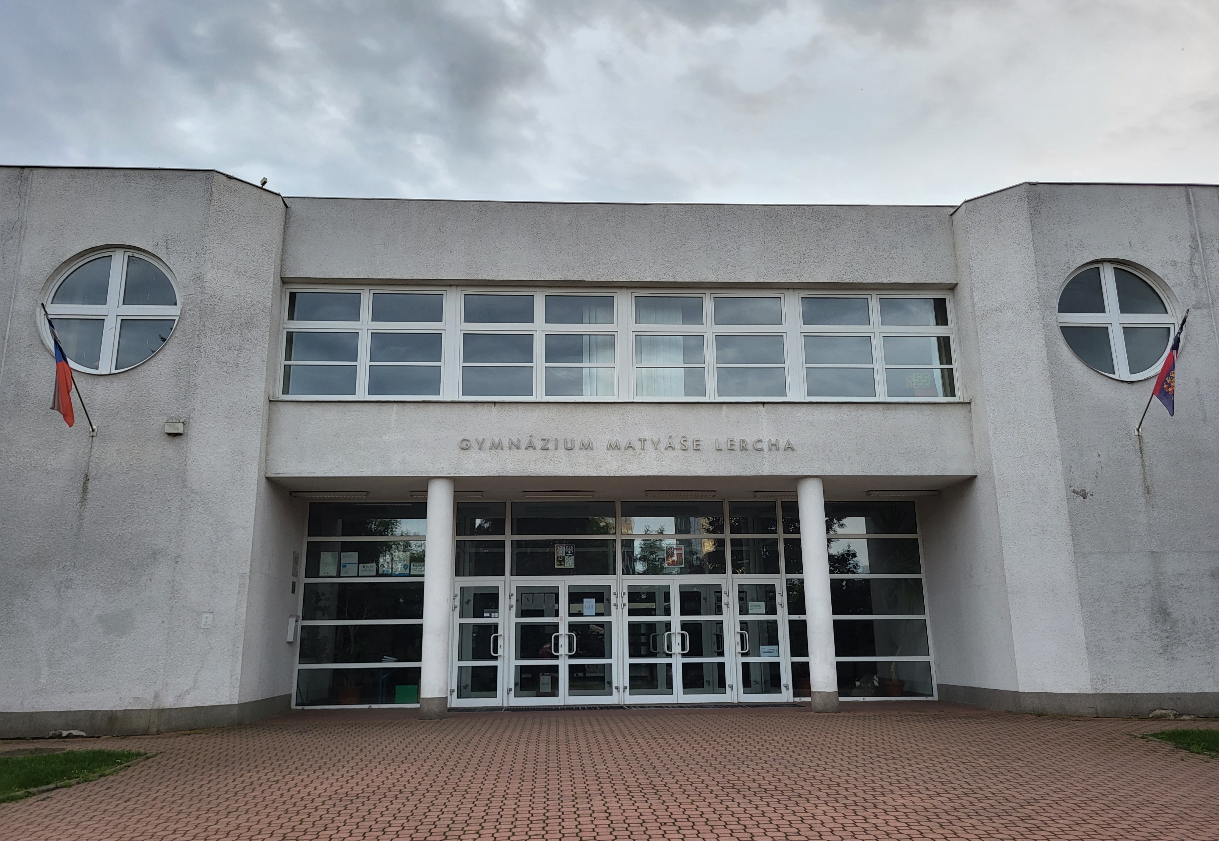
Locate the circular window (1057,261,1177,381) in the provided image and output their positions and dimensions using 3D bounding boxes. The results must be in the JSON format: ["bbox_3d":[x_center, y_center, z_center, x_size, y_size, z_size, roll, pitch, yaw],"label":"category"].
[{"bbox_3d":[7.998,-1.541,14.532,2.050,2.050,0.180,0,-14,-3],"label":"circular window"}]

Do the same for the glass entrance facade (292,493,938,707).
[{"bbox_3d":[0.175,3.215,16.435,11.300,3.620,0.200,0,-14,-3],"label":"glass entrance facade"}]

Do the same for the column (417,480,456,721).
[{"bbox_3d":[-2.695,2.755,14.334,0.400,3.650,0.400,0,-14,-3],"label":"column"}]

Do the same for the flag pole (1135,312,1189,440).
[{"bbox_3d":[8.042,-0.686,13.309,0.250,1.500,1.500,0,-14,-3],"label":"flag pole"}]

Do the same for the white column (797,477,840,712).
[{"bbox_3d":[3.330,2.758,14.652,0.400,3.650,0.400,0,-14,-3],"label":"white column"}]

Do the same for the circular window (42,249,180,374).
[{"bbox_3d":[-7.364,-1.587,13.682,2.050,2.050,0.180,0,-14,-3],"label":"circular window"}]

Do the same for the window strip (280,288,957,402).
[{"bbox_3d":[0.273,-1.258,15.375,11.330,2.040,0.200,0,-14,-3],"label":"window strip"}]

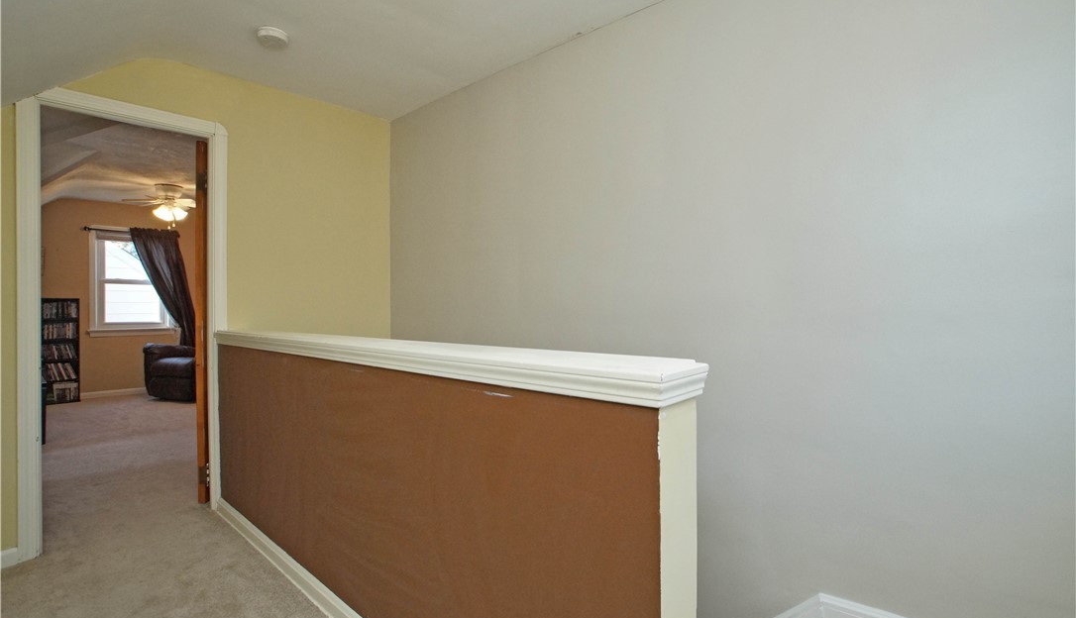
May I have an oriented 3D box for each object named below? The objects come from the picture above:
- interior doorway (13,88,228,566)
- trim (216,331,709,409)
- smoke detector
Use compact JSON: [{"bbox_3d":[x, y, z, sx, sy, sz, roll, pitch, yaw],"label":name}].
[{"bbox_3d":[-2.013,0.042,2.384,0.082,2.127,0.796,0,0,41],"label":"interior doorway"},{"bbox_3d":[-0.700,0.151,1.801,2.647,0.073,0.209,0,0,41],"label":"trim"},{"bbox_3d":[-1.295,-1.324,2.339,0.131,0.040,0.131,0,0,41],"label":"smoke detector"}]

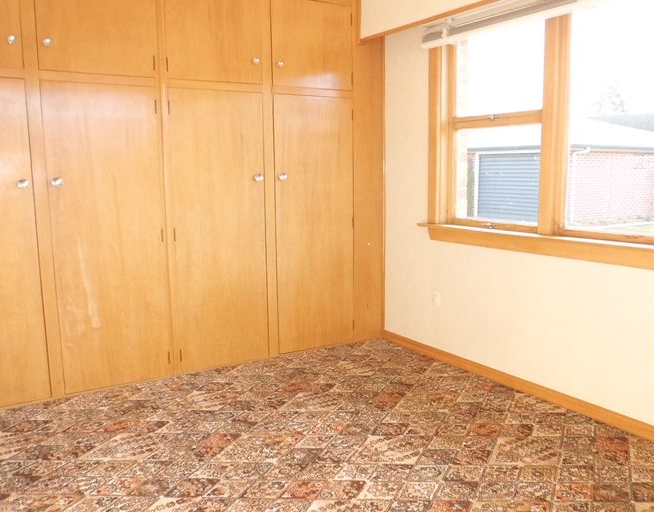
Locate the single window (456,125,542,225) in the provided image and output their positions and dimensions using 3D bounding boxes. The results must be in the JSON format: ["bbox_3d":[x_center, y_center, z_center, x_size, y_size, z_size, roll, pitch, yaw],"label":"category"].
[{"bbox_3d":[0.989,-0.476,3.277,0.070,0.555,0.641,-6,10,-31],"label":"single window"}]

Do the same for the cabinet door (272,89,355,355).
[{"bbox_3d":[-0.080,-0.207,3.900,0.627,1.773,0.045,-6,10,-31],"label":"cabinet door"}]

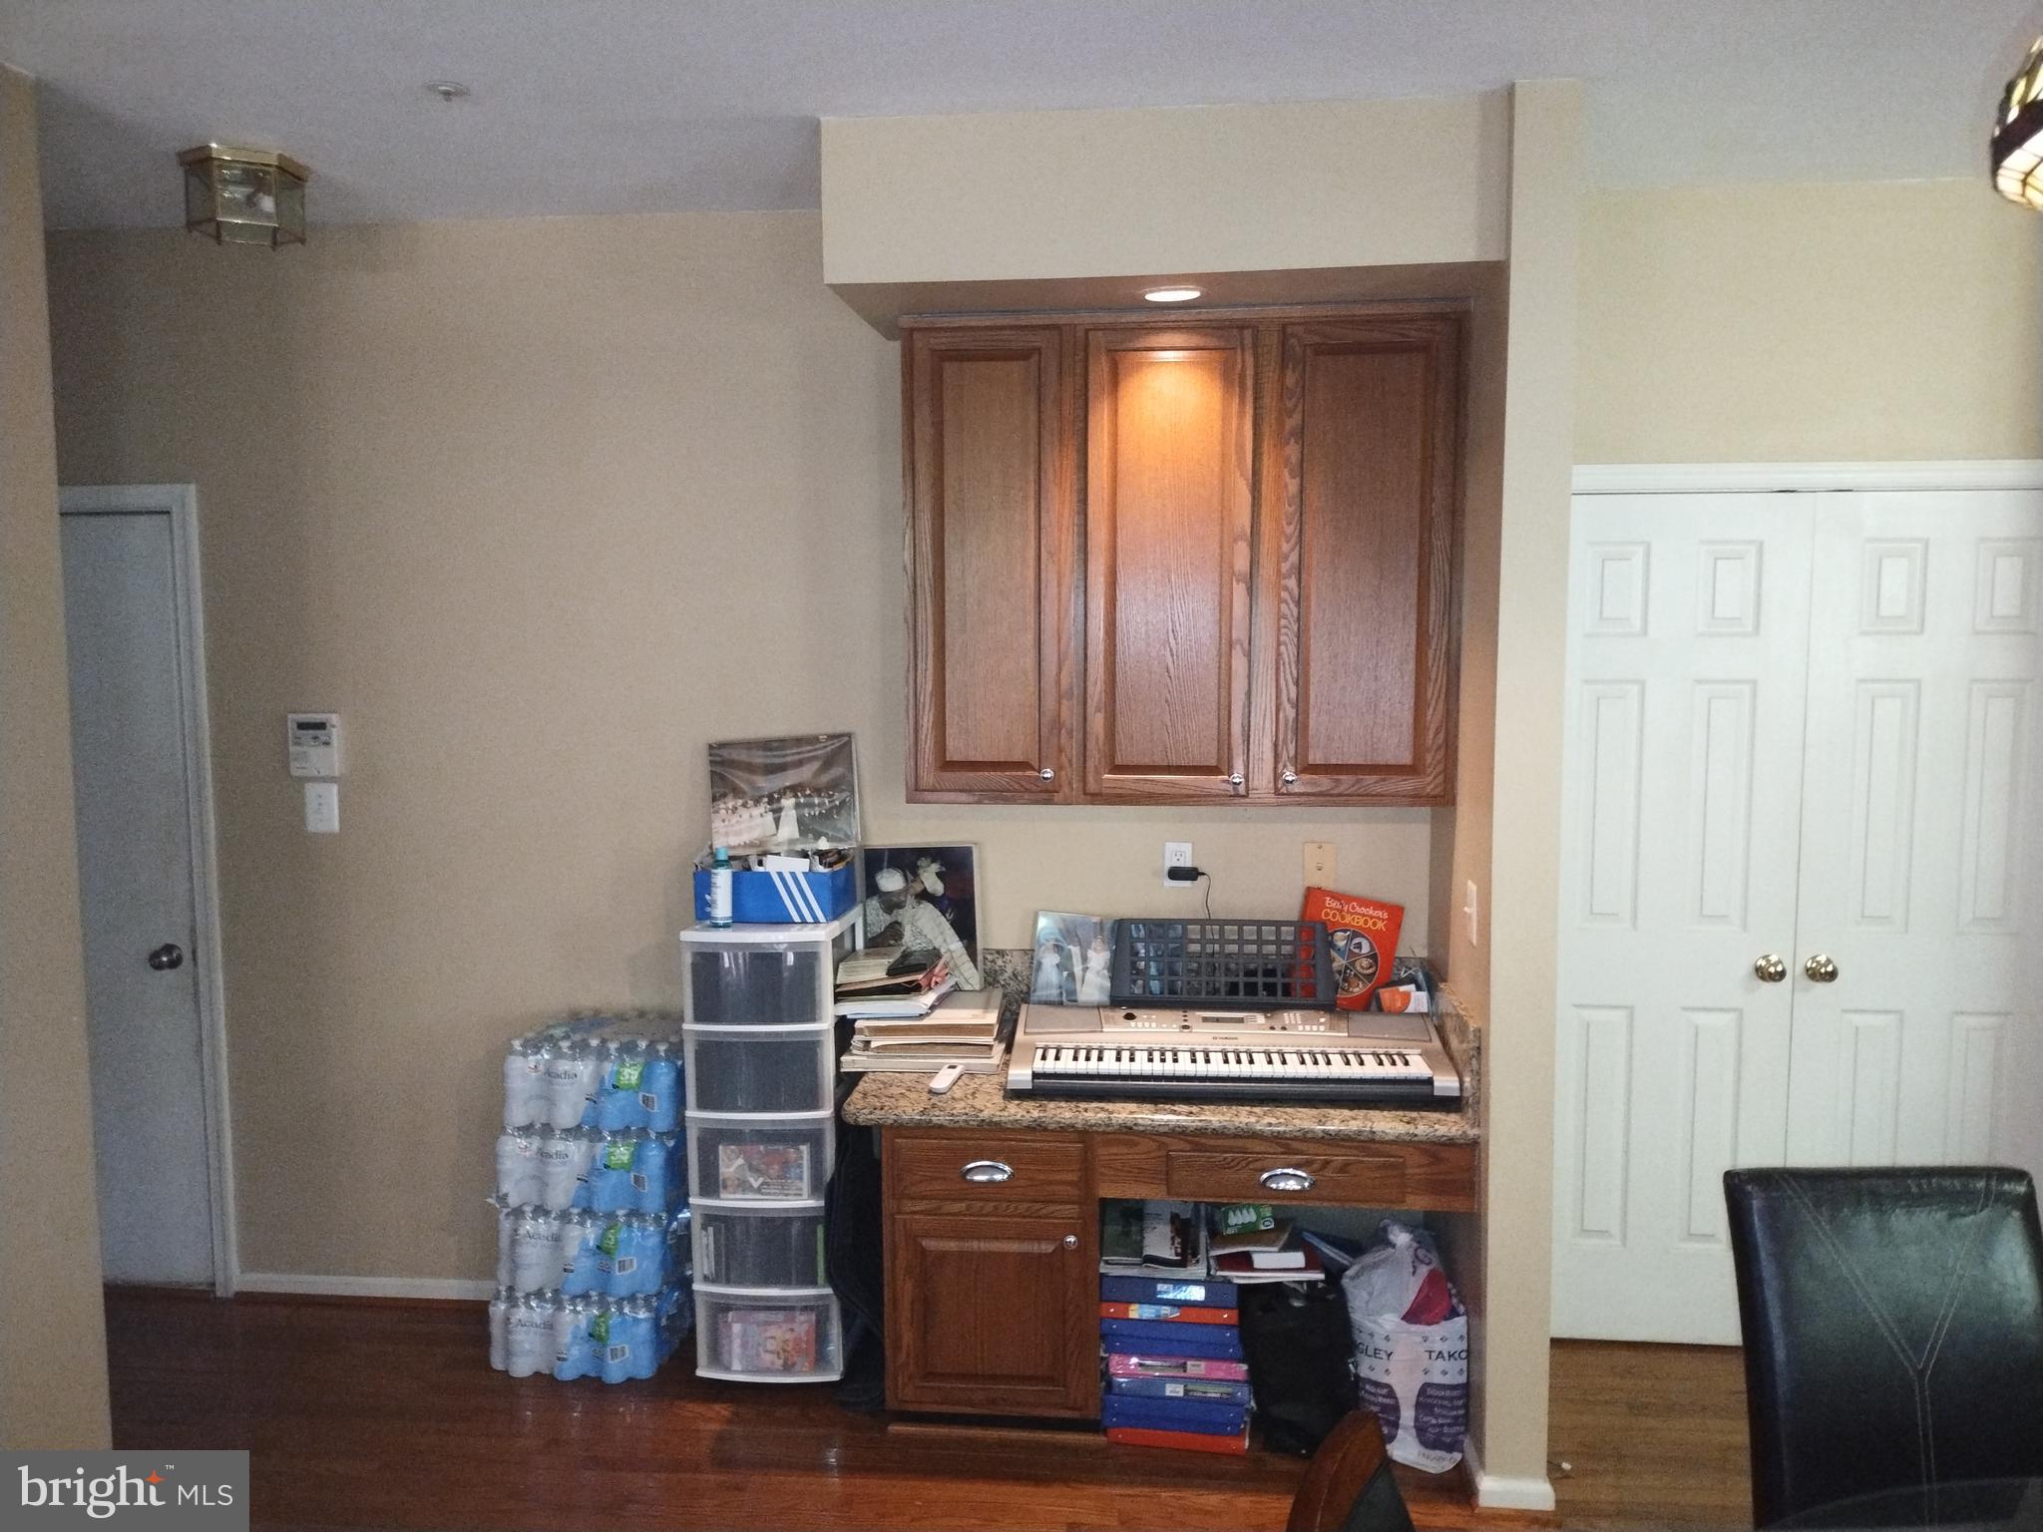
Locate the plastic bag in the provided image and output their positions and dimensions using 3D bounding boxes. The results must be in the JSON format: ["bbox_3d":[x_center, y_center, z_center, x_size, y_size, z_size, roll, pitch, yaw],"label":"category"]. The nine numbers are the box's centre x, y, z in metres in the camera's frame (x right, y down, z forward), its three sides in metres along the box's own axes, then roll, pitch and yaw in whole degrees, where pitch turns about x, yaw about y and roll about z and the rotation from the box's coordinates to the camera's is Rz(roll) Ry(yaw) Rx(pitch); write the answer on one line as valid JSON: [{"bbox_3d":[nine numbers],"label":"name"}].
[{"bbox_3d":[0.806,1.197,3.144,0.260,0.495,0.255,0,5,5],"label":"plastic bag"}]

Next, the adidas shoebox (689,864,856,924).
[{"bbox_3d":[-0.591,0.301,3.568,0.330,0.114,0.222,0,5,8],"label":"adidas shoebox"}]

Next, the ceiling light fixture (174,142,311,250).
[{"bbox_3d":[-1.679,-1.225,3.197,0.217,0.156,0.250,0,5,5],"label":"ceiling light fixture"}]

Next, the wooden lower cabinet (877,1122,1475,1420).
[{"bbox_3d":[0.337,1.058,3.361,1.217,0.660,0.625,0,5,5],"label":"wooden lower cabinet"}]

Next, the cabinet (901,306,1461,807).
[{"bbox_3d":[0.352,-0.460,3.385,1.204,1.077,0.327,0,5,5],"label":"cabinet"}]

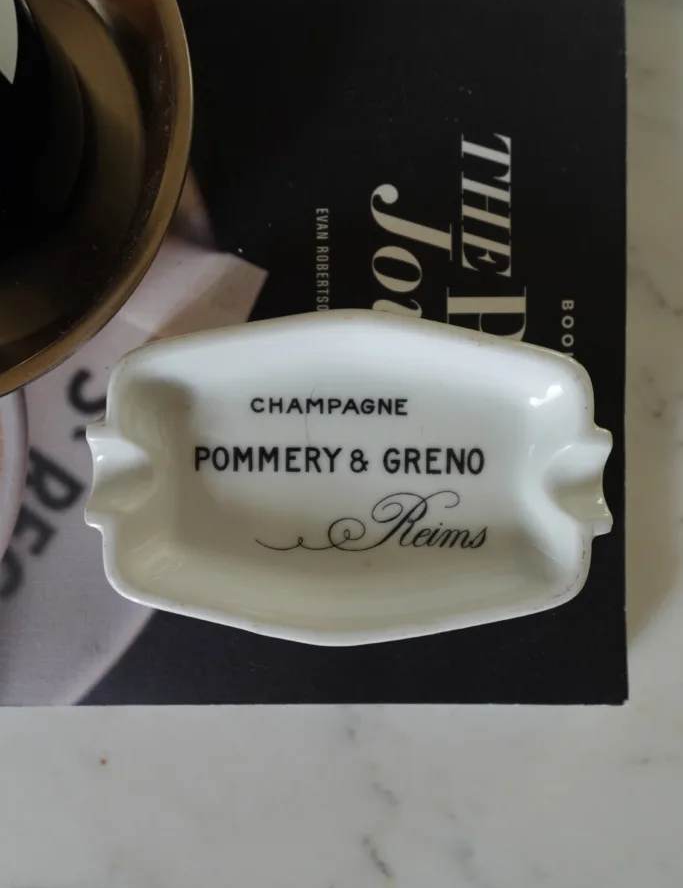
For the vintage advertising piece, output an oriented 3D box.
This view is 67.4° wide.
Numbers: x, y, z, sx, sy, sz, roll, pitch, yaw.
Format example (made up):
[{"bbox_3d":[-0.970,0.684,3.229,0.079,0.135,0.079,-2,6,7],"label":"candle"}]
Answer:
[{"bbox_3d":[0.002,0.011,0.169,0.160,0.029,0.101,1,89,0],"label":"vintage advertising piece"}]

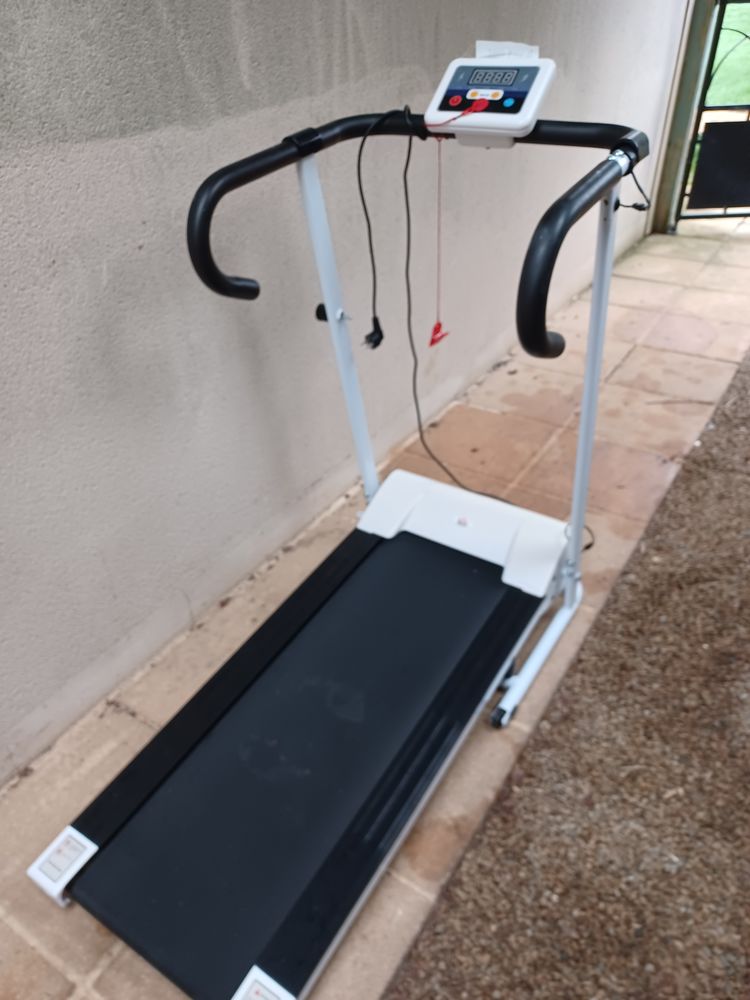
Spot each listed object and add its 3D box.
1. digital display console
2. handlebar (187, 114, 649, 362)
[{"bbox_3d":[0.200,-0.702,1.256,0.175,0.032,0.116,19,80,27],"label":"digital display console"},{"bbox_3d":[0.079,-0.453,1.198,0.607,0.264,0.524,19,41,27],"label":"handlebar"}]

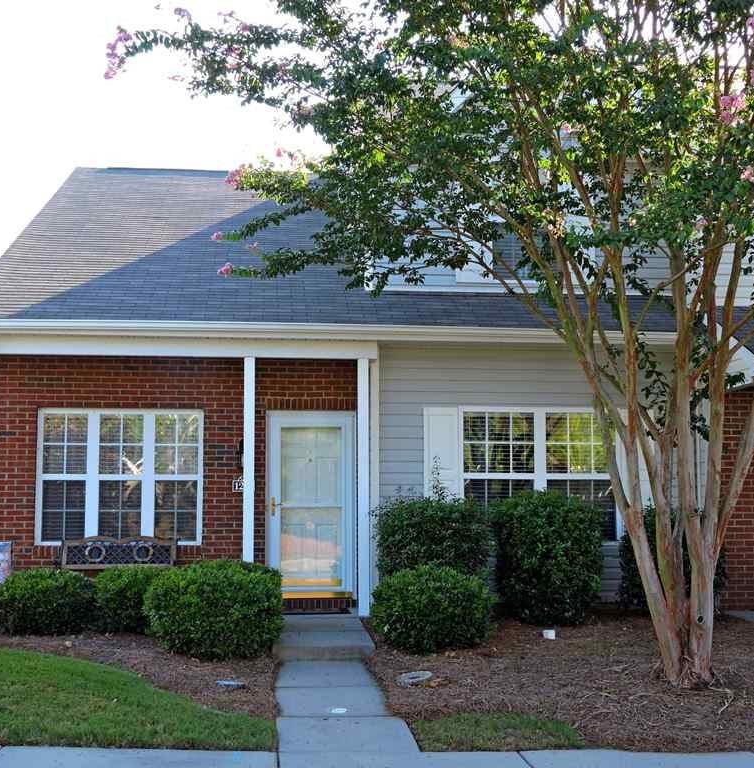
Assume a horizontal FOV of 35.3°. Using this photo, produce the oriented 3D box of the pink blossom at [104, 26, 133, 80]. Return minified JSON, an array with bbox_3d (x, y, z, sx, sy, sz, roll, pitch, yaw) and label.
[{"bbox_3d":[-1.835,-2.346,8.400,0.210,0.380,0.220,1,-6,-7],"label":"pink blossom"}]

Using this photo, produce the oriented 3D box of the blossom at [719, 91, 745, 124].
[{"bbox_3d":[2.685,-2.087,8.963,0.200,0.230,0.190,1,-6,-8],"label":"blossom"}]

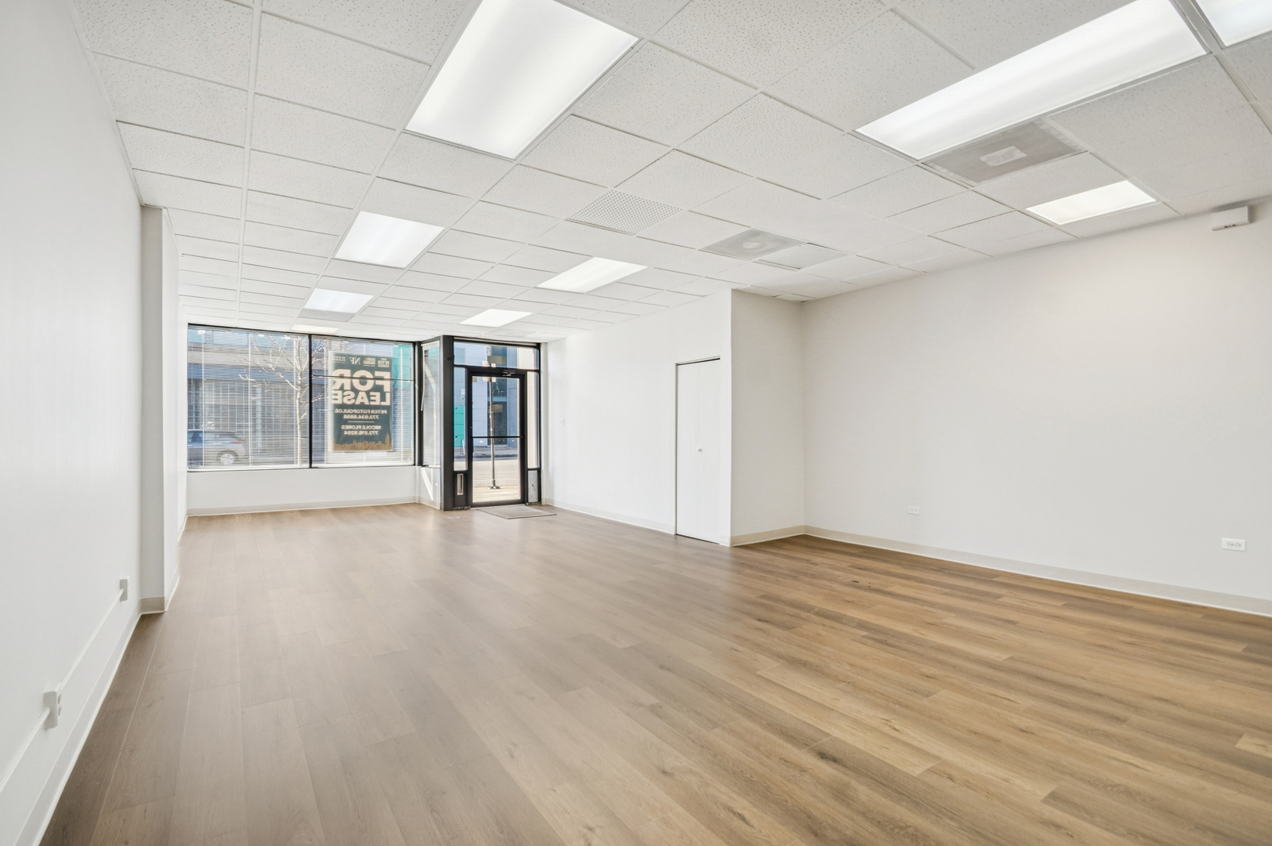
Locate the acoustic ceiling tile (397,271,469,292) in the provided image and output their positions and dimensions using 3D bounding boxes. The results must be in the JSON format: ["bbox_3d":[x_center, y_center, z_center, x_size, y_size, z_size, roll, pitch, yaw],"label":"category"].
[{"bbox_3d":[-2.050,-1.432,5.319,0.600,0.020,0.600,0,-1,-34],"label":"acoustic ceiling tile"}]

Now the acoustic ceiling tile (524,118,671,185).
[{"bbox_3d":[-0.247,-1.522,3.006,0.600,0.022,0.600,0,-1,-34],"label":"acoustic ceiling tile"}]

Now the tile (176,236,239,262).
[{"bbox_3d":[-3.550,-1.449,4.424,0.394,0.022,0.595,0,-2,-35],"label":"tile"}]

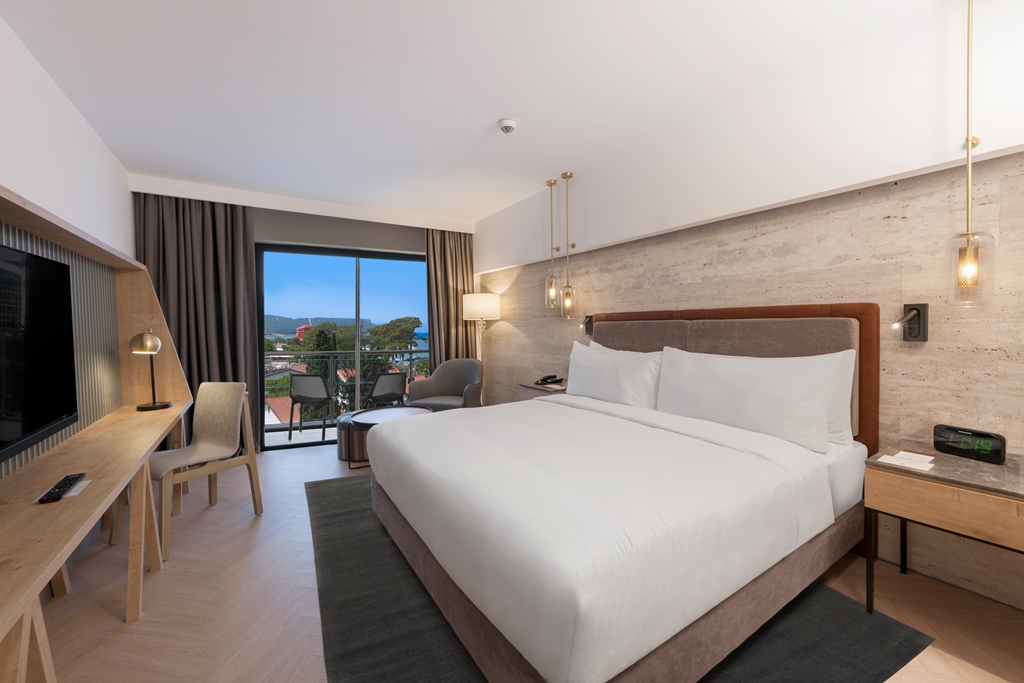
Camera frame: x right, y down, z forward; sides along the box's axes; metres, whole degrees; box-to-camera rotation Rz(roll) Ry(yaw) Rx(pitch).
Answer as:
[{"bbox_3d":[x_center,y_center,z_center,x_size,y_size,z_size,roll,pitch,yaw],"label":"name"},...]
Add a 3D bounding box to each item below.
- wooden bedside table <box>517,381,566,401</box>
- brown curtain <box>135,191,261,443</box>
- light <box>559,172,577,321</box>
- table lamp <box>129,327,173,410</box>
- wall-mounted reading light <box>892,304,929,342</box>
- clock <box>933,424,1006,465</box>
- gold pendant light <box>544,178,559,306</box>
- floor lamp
[{"bbox_3d":[0.411,0.753,3.849,0.501,0.655,0.510,-2,3,-33],"label":"wooden bedside table"},{"bbox_3d":[-2.981,-0.109,3.810,0.883,2.475,0.136,-2,3,-33],"label":"brown curtain"},{"bbox_3d":[0.529,-0.884,3.739,0.132,1.345,0.132,-2,3,-33],"label":"light"},{"bbox_3d":[-2.426,0.176,2.680,0.182,0.510,0.191,-2,3,-33],"label":"table lamp"},{"bbox_3d":[1.907,-0.089,1.909,0.091,0.175,0.100,-2,3,-33],"label":"wall-mounted reading light"},{"bbox_3d":[1.960,0.435,1.709,0.055,0.114,0.203,-1,2,-15],"label":"clock"},{"bbox_3d":[0.399,-0.944,3.923,0.132,1.236,0.132,-1,2,0],"label":"gold pendant light"},{"bbox_3d":[-0.368,0.232,4.910,0.455,1.638,0.455,-2,3,-33],"label":"floor lamp"}]

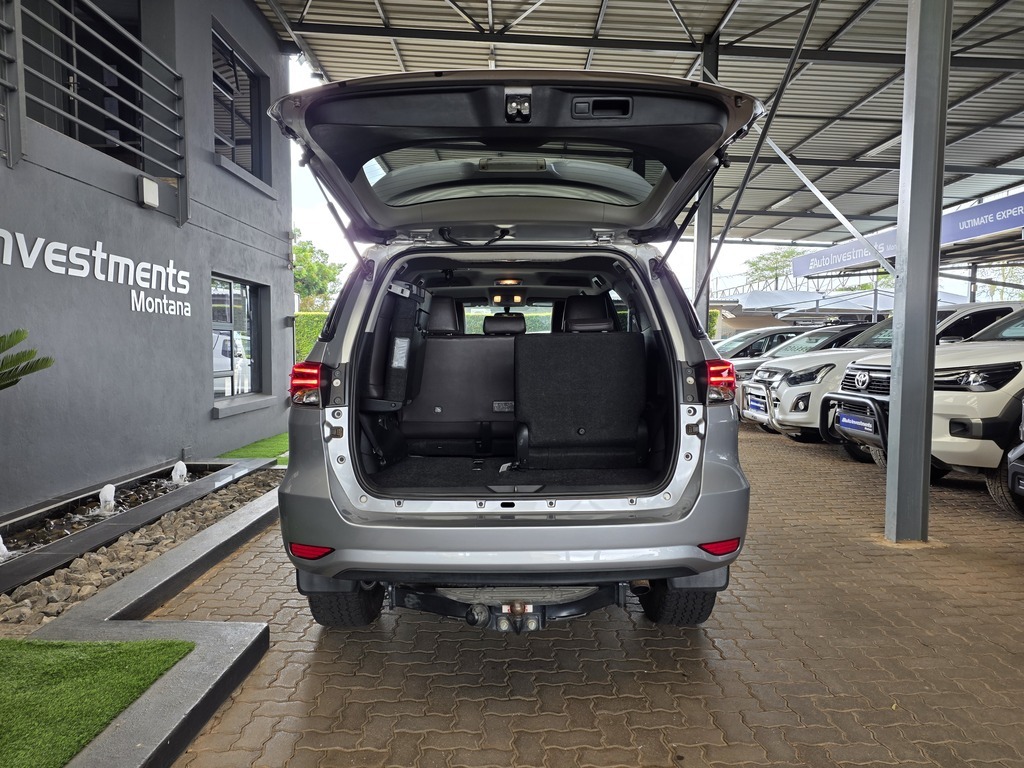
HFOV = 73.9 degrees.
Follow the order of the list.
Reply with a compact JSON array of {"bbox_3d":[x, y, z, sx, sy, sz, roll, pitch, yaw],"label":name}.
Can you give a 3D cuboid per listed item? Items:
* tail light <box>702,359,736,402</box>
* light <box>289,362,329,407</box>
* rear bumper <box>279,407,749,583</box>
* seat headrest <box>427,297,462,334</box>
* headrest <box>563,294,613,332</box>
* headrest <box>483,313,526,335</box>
[{"bbox_3d":[0.780,-0.018,2.610,0.170,0.170,0.250,0,3,-1],"label":"tail light"},{"bbox_3d":[-0.768,-0.004,2.610,0.170,0.170,0.250,0,3,-1],"label":"light"},{"bbox_3d":[0.006,0.372,2.560,1.840,0.570,0.540,0,3,-1],"label":"rear bumper"},{"bbox_3d":[-0.400,-0.370,3.630,0.260,0.205,0.130,0,3,-1],"label":"seat headrest"},{"bbox_3d":[0.407,-0.373,3.600,0.260,0.205,0.130,0,3,-1],"label":"headrest"},{"bbox_3d":[-0.040,-0.315,3.630,0.235,0.110,0.120,0,3,-1],"label":"headrest"}]

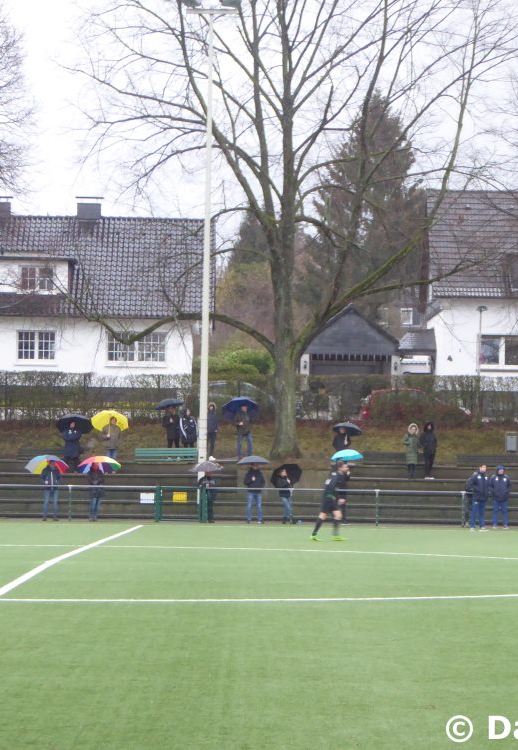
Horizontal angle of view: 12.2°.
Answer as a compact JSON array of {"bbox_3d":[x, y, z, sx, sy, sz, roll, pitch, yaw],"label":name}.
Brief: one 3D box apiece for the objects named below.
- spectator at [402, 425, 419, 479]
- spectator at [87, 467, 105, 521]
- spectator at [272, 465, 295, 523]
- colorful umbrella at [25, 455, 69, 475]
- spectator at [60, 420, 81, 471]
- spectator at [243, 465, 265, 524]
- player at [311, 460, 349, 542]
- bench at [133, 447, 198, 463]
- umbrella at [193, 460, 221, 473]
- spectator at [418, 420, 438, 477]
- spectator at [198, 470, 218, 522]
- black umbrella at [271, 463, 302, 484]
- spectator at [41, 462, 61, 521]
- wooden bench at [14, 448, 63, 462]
[{"bbox_3d":[4.757,2.409,76.200,0.540,1.730,0.380,1,-2,0],"label":"spectator"},{"bbox_3d":[-4.762,3.438,71.000,0.500,1.697,0.400,1,-2,-5],"label":"spectator"},{"bbox_3d":[0.724,3.543,71.000,0.520,1.644,0.450,3,-3,-38],"label":"spectator"},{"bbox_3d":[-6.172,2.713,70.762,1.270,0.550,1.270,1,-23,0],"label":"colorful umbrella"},{"bbox_3d":[-5.833,2.254,75.800,0.550,1.634,0.400,1,-2,-12],"label":"spectator"},{"bbox_3d":[-0.133,3.524,71.800,0.600,1.750,0.420,1,-2,0],"label":"spectator"},{"bbox_3d":[1.562,2.747,53.000,0.800,1.760,0.520,1,-2,-15],"label":"player"},{"bbox_3d":[-2.927,2.546,77.000,2.000,0.460,0.500,1,-2,0],"label":"bench"},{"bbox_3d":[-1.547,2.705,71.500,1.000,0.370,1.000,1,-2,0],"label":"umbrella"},{"bbox_3d":[5.194,2.309,74.800,0.550,1.780,0.400,1,-2,3],"label":"spectator"},{"bbox_3d":[-1.522,3.513,71.700,0.580,1.710,0.420,1,-2,-11],"label":"spectator"},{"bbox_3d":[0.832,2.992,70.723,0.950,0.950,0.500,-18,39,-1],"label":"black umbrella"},{"bbox_3d":[-6.097,3.432,71.300,0.580,1.720,0.420,1,-2,0],"label":"spectator"},{"bbox_3d":[-6.640,2.559,77.000,2.030,0.460,0.500,1,-2,0],"label":"wooden bench"}]

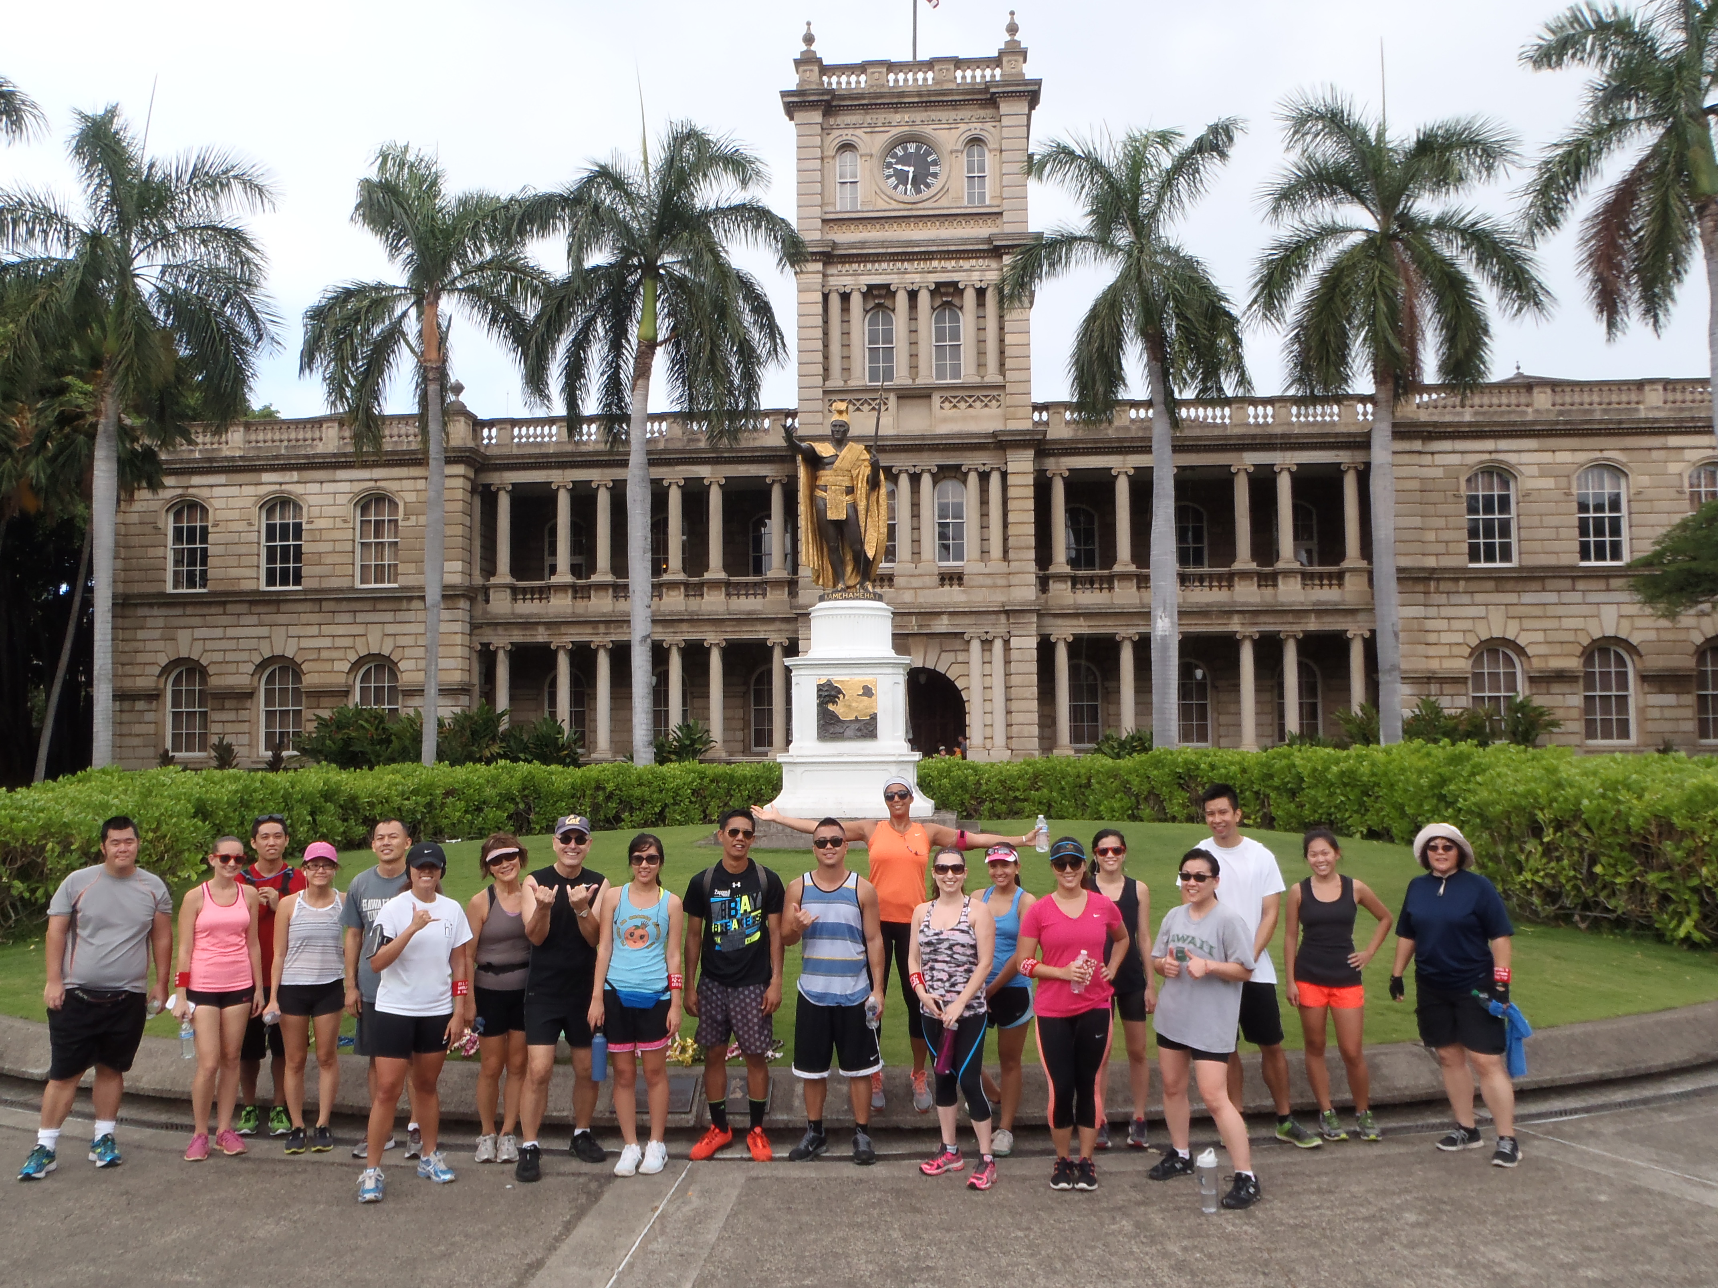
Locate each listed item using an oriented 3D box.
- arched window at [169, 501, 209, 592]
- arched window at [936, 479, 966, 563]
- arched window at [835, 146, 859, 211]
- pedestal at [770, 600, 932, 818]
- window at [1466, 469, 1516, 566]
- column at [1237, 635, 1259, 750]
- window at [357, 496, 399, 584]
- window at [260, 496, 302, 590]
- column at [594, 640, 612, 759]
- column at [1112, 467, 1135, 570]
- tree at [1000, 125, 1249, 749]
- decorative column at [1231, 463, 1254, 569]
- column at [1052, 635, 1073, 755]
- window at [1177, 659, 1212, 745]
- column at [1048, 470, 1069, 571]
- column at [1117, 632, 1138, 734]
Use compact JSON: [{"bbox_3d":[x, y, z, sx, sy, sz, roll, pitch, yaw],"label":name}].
[{"bbox_3d":[-21.216,-3.140,44.184,1.420,2.930,0.250,-1,-4,5],"label":"arched window"},{"bbox_3d":[2.700,-3.624,41.118,0.875,2.551,0.250,-1,-3,5],"label":"arched window"},{"bbox_3d":[-0.336,-14.451,43.170,0.670,2.030,0.250,-1,-4,5],"label":"arched window"},{"bbox_3d":[-0.118,0.883,18.850,2.170,2.830,2.150,-1,-4,5],"label":"pedestal"},{"bbox_3d":[18.177,-3.634,39.923,1.376,2.853,0.250,-1,-3,5],"label":"window"},{"bbox_3d":[12.482,1.540,44.470,0.680,3.867,0.650,-1,-4,5],"label":"column"},{"bbox_3d":[-16.039,-3.436,46.355,1.507,3.133,0.250,-1,-4,5],"label":"window"},{"bbox_3d":[-18.126,-3.185,43.921,1.420,2.930,0.250,-1,-4,5],"label":"window"},{"bbox_3d":[-7.776,1.691,42.211,0.520,3.526,0.520,-1,-3,5],"label":"column"},{"bbox_3d":[8.620,-4.056,45.149,0.680,3.348,0.650,-1,-4,5],"label":"column"},{"bbox_3d":[5.783,-3.960,29.778,5.300,14.411,5.600,-1,-3,5],"label":"tree"},{"bbox_3d":[11.767,-3.895,42.528,0.660,3.190,0.640,-1,-4,5],"label":"decorative column"},{"bbox_3d":[6.592,1.630,44.981,0.680,3.867,0.650,-1,-4,5],"label":"column"},{"bbox_3d":[10.735,1.900,44.467,0.983,2.798,0.250,-1,-3,5],"label":"window"},{"bbox_3d":[5.929,-3.671,41.353,0.562,2.959,0.562,-1,-3,5],"label":"column"},{"bbox_3d":[8.675,1.598,44.800,0.680,3.867,0.650,-1,-4,5],"label":"column"}]

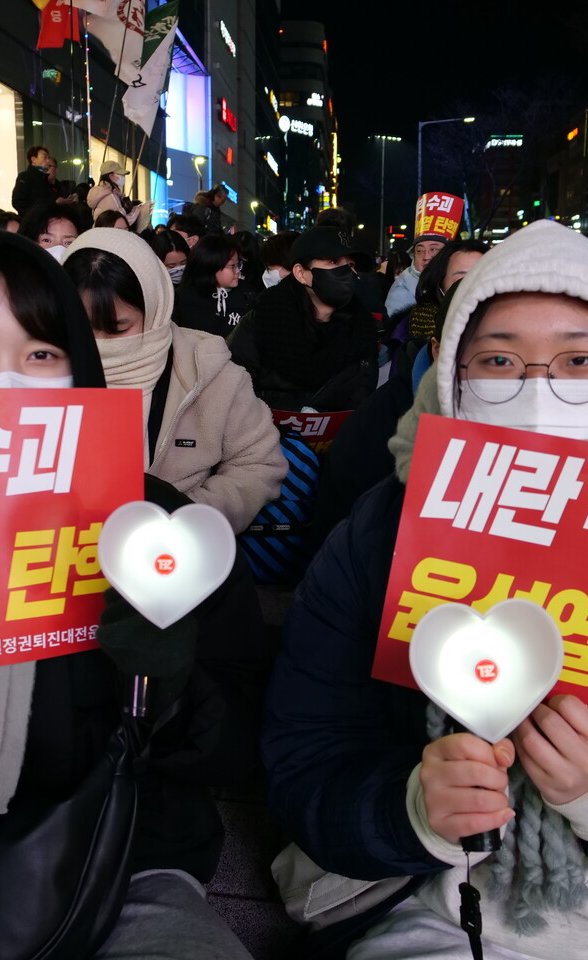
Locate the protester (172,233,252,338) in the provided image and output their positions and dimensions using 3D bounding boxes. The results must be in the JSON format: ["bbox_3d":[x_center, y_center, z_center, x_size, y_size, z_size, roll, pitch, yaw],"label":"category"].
[{"bbox_3d":[-0.308,-0.534,3.617,0.500,0.930,0.600,-5,13,-24],"label":"protester"}]

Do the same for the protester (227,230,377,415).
[{"bbox_3d":[0.028,-0.238,2.400,0.560,0.880,0.640,-3,14,-13],"label":"protester"}]

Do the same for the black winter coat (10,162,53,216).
[{"bbox_3d":[-2.578,-2.746,8.750,0.350,0.750,0.470,5,12,22],"label":"black winter coat"}]

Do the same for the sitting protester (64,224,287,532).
[{"bbox_3d":[-0.266,-0.045,1.600,0.570,0.870,0.660,2,14,7],"label":"sitting protester"}]

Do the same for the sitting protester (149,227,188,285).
[{"bbox_3d":[-0.530,-0.595,3.750,0.520,0.860,0.600,0,14,-3],"label":"sitting protester"}]

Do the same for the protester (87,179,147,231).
[{"bbox_3d":[-1.560,-2.017,7.800,0.450,1.600,0.500,1,12,2],"label":"protester"}]

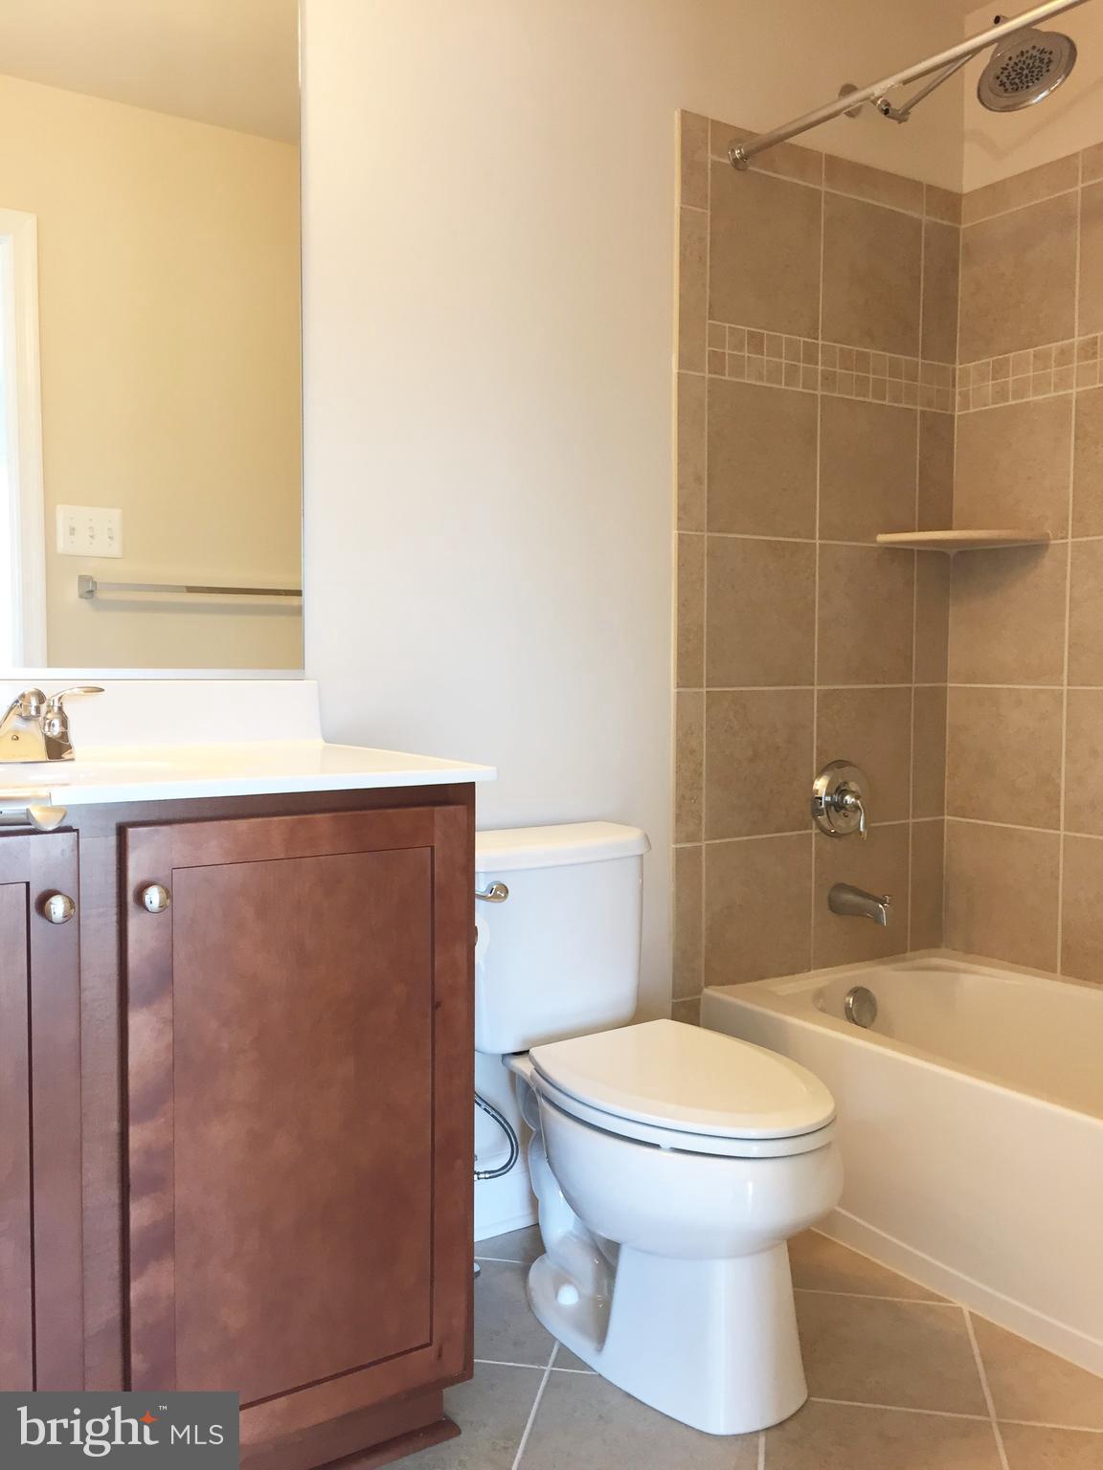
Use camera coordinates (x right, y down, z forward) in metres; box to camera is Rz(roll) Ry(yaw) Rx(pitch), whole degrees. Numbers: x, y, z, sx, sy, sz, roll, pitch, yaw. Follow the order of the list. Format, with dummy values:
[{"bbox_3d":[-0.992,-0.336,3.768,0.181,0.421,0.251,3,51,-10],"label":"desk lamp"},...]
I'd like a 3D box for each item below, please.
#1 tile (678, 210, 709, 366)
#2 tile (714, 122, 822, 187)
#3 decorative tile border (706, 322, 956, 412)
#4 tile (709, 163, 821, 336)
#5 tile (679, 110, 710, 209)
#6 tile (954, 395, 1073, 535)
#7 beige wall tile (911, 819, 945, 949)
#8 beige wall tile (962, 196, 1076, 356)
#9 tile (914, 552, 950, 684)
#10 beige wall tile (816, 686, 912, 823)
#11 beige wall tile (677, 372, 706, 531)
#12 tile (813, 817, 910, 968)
[{"bbox_3d":[0.271,-0.853,2.372,0.071,0.308,0.010,-2,5,-33],"label":"tile"},{"bbox_3d":[0.436,-1.170,2.488,0.302,0.071,0.010,-3,5,-33],"label":"tile"},{"bbox_3d":[0.619,-0.776,2.634,0.738,0.101,0.010,-3,5,-33],"label":"decorative tile border"},{"bbox_3d":[0.436,-0.977,2.502,0.302,0.307,0.010,-3,5,-33],"label":"tile"},{"bbox_3d":[0.274,-1.111,2.387,0.074,0.174,0.010,-3,5,-33],"label":"tile"},{"bbox_3d":[1.008,-0.567,2.694,0.010,0.304,0.296,-3,5,-33],"label":"tile"},{"bbox_3d":[0.868,0.345,2.852,0.120,0.303,0.010,-3,5,-33],"label":"beige wall tile"},{"bbox_3d":[1.008,-0.979,2.664,0.010,0.305,0.296,-3,5,-33],"label":"beige wall tile"},{"bbox_3d":[0.868,-0.267,2.809,0.120,0.304,0.010,-3,5,-33],"label":"tile"},{"bbox_3d":[0.694,0.048,2.740,0.304,0.306,0.010,-3,5,-33],"label":"beige wall tile"},{"bbox_3d":[0.271,-0.545,2.392,0.071,0.302,0.010,-2,5,-33],"label":"beige wall tile"},{"bbox_3d":[0.694,0.357,2.761,0.304,0.304,0.010,-3,5,-33],"label":"tile"}]

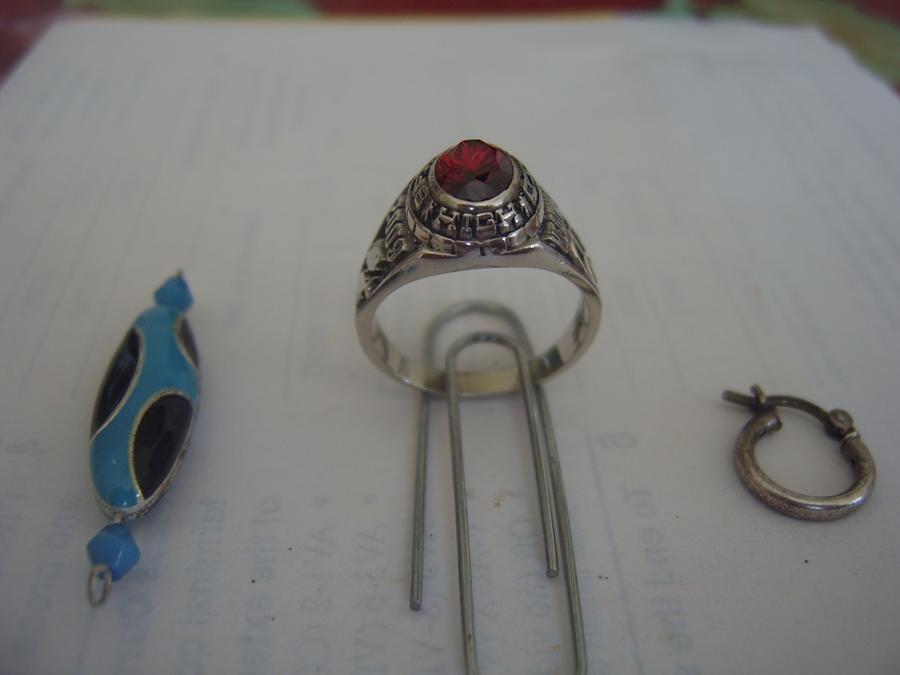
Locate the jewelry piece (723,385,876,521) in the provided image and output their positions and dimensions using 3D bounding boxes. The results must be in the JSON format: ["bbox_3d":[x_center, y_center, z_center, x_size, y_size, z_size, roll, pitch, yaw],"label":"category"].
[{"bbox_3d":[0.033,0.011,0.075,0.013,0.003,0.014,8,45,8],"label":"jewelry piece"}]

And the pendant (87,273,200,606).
[{"bbox_3d":[-0.029,0.006,0.077,0.009,0.006,0.039,-2,45,-2],"label":"pendant"}]

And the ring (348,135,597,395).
[{"bbox_3d":[0.003,-0.004,0.073,0.023,0.027,0.010,1,45,1],"label":"ring"}]

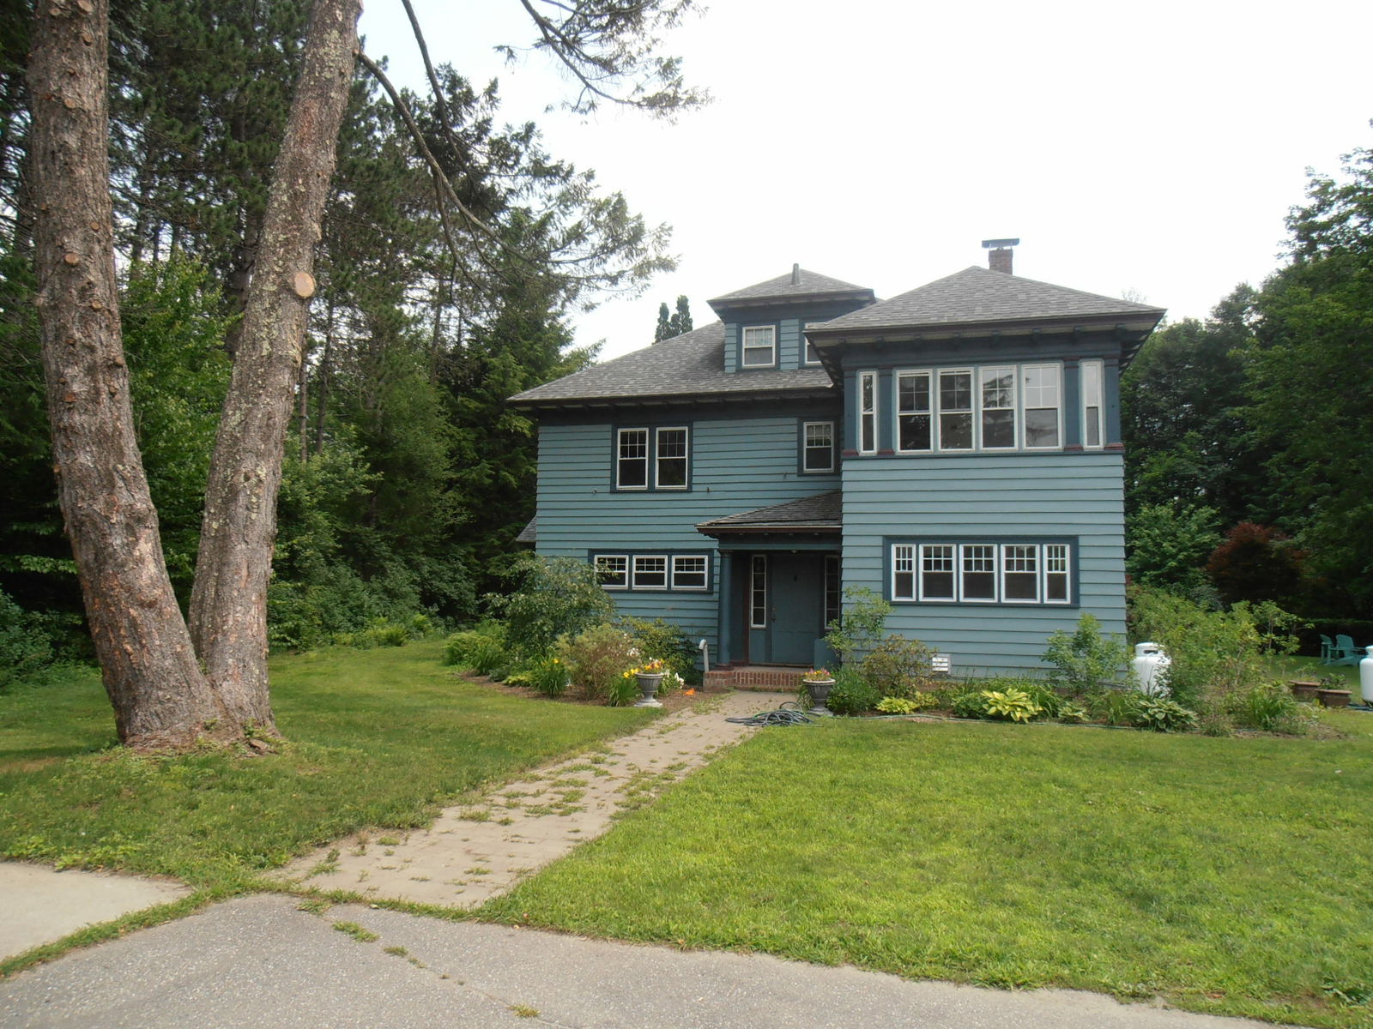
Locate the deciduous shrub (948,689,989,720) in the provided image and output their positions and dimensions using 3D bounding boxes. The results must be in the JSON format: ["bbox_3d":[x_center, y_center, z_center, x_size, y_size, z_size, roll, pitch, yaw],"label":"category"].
[{"bbox_3d":[4.001,2.708,13.500,0.546,0.432,0.550,0,-5,15],"label":"deciduous shrub"}]

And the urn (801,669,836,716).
[{"bbox_3d":[1.893,2.551,13.600,0.480,0.661,0.480,0,-5,15],"label":"urn"}]

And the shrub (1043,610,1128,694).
[{"bbox_3d":[5.834,2.052,13.900,1.215,1.212,1.100,0,-5,15],"label":"shrub"}]

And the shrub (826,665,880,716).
[{"bbox_3d":[2.246,2.366,12.859,0.723,0.655,0.700,0,-5,10],"label":"shrub"}]

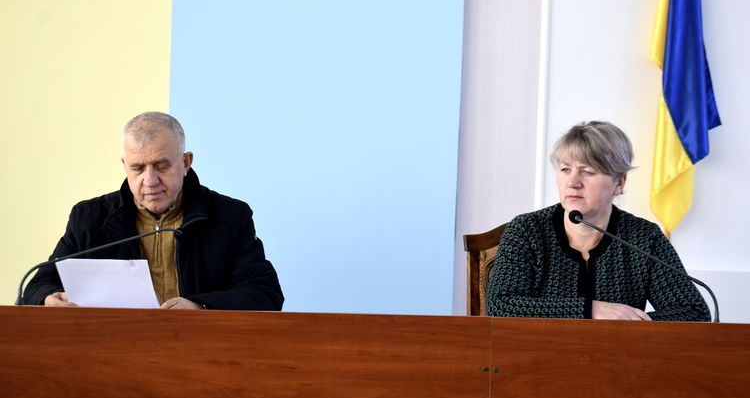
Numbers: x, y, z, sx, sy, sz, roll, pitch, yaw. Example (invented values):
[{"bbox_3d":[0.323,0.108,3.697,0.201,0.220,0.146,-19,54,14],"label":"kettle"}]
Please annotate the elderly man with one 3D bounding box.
[{"bbox_3d":[-0.555,0.420,3.250,0.660,1.270,0.800,1,1,3],"label":"elderly man"}]

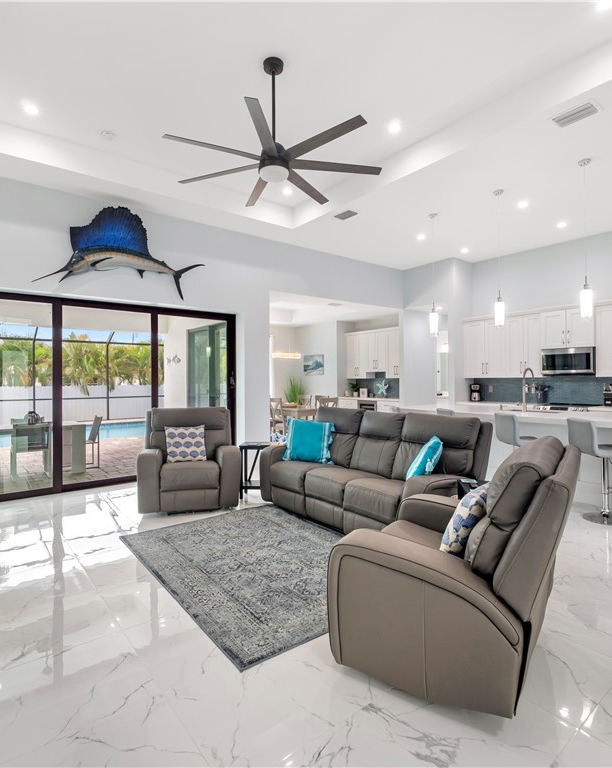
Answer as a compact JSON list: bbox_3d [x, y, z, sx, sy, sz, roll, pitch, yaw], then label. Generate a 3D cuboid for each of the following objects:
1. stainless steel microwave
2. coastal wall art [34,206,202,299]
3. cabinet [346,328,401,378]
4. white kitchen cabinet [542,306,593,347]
[{"bbox_3d":[4.246,-0.340,6.617,0.400,0.420,0.755,-1,1,-38],"label":"stainless steel microwave"},{"bbox_3d":[-2.232,-1.714,5.251,2.040,1.090,0.260,-1,1,-38],"label":"coastal wall art"},{"bbox_3d":[1.765,-0.696,9.992,0.330,1.130,1.930,-1,1,-37],"label":"cabinet"},{"bbox_3d":[4.346,-0.899,6.774,0.330,0.620,0.800,-1,1,-37],"label":"white kitchen cabinet"}]

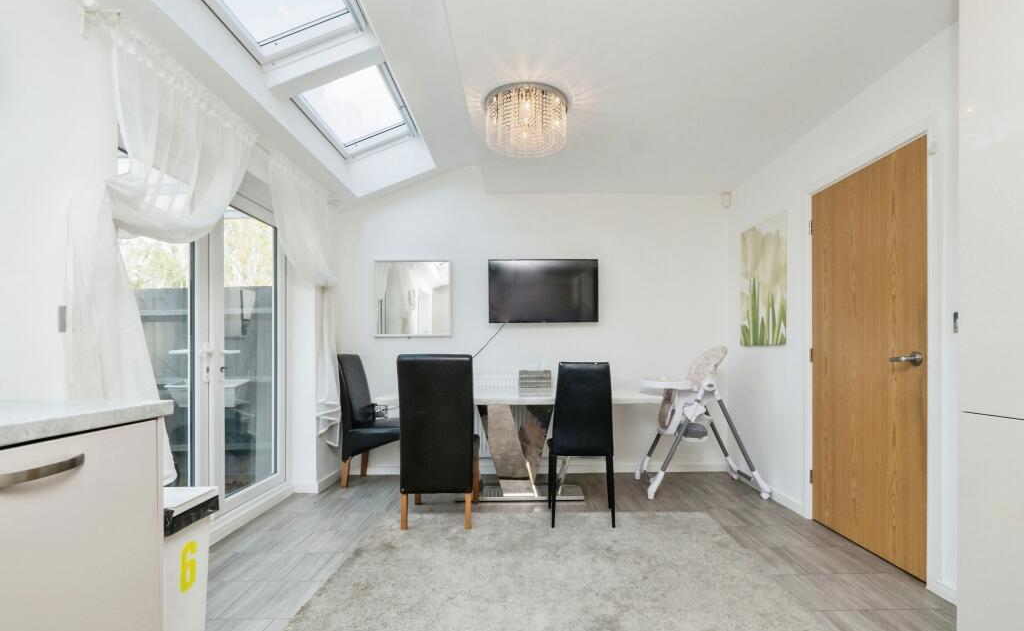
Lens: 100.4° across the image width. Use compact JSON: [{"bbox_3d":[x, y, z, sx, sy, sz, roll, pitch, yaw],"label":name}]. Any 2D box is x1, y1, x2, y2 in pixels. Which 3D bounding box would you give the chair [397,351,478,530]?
[{"bbox_3d":[-0.437,0.748,2.695,0.440,1.020,0.570,0,-3,1],"label":"chair"}]

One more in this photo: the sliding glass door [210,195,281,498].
[{"bbox_3d":[-1.640,0.217,2.670,0.070,1.890,0.760,0,-3,0],"label":"sliding glass door"}]

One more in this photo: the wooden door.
[{"bbox_3d":[1.852,0.227,2.246,0.050,1.985,0.735,0,-3,0],"label":"wooden door"}]

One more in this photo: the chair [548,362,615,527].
[{"bbox_3d":[0.440,0.772,2.675,0.420,0.975,0.510,0,-3,4],"label":"chair"}]

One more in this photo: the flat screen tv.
[{"bbox_3d":[0.265,-0.203,3.605,0.925,0.535,0.070,0,-3,0],"label":"flat screen tv"}]

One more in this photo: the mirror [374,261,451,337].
[{"bbox_3d":[-0.849,-0.137,3.665,0.656,0.656,0.030,0,-3,0],"label":"mirror"}]

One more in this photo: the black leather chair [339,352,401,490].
[{"bbox_3d":[-1.030,0.800,3.410,0.570,1.020,0.440,0,-3,7],"label":"black leather chair"}]

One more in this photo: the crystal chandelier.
[{"bbox_3d":[0.082,-1.076,2.375,0.460,0.210,0.460,0,-3,0],"label":"crystal chandelier"}]

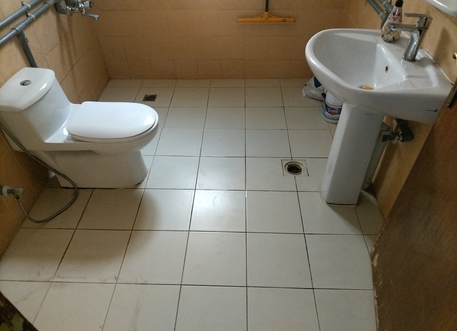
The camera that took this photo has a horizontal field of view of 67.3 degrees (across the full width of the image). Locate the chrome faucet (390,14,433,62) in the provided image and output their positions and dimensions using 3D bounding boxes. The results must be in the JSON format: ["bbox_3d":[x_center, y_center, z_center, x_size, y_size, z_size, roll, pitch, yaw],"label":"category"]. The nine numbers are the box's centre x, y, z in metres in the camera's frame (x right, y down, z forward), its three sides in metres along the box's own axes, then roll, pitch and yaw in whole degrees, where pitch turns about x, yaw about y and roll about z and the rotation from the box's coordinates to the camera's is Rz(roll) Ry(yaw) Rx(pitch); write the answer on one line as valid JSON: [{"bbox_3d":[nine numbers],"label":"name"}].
[{"bbox_3d":[0.720,-0.516,1.401,0.157,0.178,0.048,1,42,2],"label":"chrome faucet"}]

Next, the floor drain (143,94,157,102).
[{"bbox_3d":[-0.641,-0.552,2.823,0.101,0.010,0.101,1,42,2],"label":"floor drain"}]

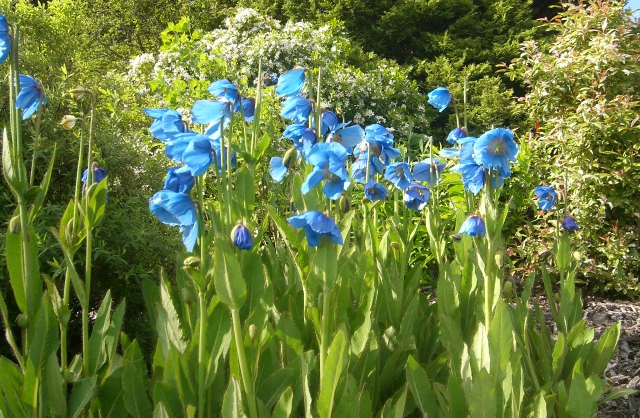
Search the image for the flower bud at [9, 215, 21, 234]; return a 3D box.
[{"bbox_3d":[-0.652,0.033,1.500,0.025,0.038,0.026,0,6,0],"label":"flower bud"}]

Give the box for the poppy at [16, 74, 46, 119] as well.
[{"bbox_3d":[-0.575,-0.223,1.400,0.052,0.088,0.080,2,6,23],"label":"poppy"}]

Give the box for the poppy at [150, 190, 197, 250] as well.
[{"bbox_3d":[-0.296,0.023,1.420,0.090,0.125,0.090,-6,10,-38],"label":"poppy"}]

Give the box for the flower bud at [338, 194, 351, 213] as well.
[{"bbox_3d":[0.050,-0.011,1.420,0.025,0.040,0.025,0,6,0],"label":"flower bud"}]

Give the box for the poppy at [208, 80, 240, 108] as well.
[{"bbox_3d":[-0.228,-0.276,1.680,0.065,0.066,0.075,-2,6,-22],"label":"poppy"}]

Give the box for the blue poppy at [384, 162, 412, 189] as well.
[{"bbox_3d":[0.196,-0.083,1.750,0.070,0.070,0.055,-1,8,-6],"label":"blue poppy"}]

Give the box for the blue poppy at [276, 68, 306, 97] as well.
[{"bbox_3d":[-0.059,-0.261,1.450,0.060,0.062,0.062,-2,6,-21],"label":"blue poppy"}]

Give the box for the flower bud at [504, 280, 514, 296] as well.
[{"bbox_3d":[0.437,0.181,1.620,0.023,0.036,0.023,0,6,0],"label":"flower bud"}]

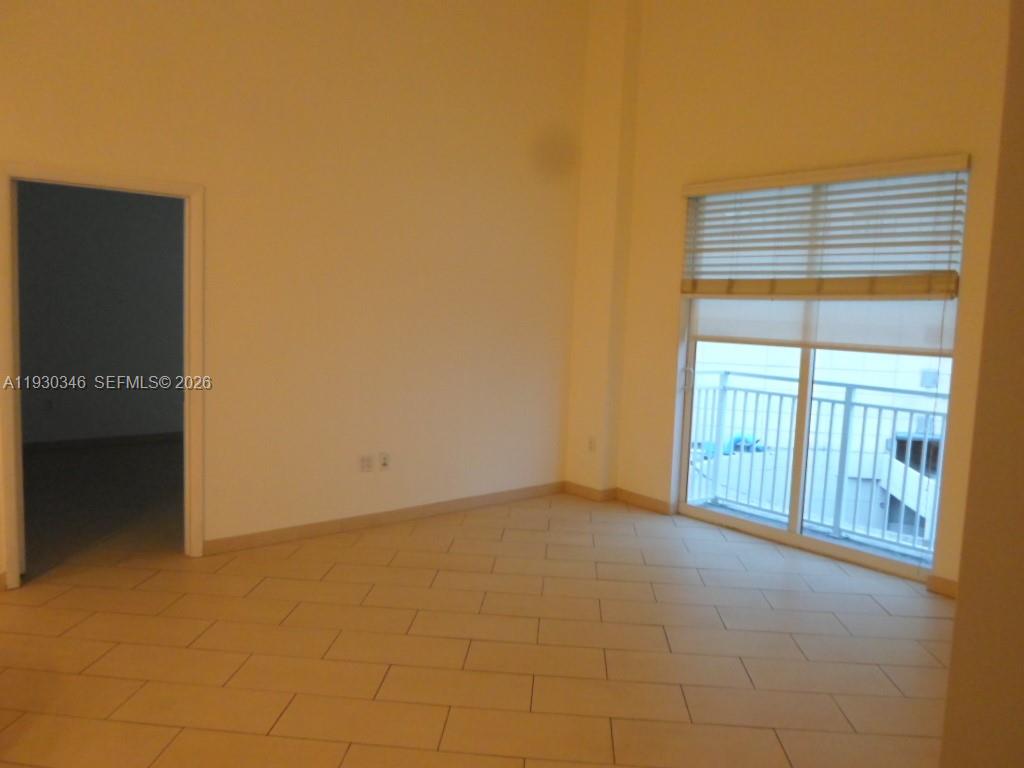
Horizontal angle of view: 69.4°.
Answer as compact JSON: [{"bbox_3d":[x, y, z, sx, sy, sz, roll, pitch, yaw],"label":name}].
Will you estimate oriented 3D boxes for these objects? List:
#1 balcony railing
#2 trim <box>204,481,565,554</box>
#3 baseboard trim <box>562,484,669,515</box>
[{"bbox_3d":[2.094,0.534,5.166,0.370,1.085,1.830,-3,8,-39],"label":"balcony railing"},{"bbox_3d":[-0.704,0.921,5.296,2.885,0.097,0.018,-3,8,-39],"label":"trim"},{"bbox_3d":[0.822,0.908,5.919,0.194,0.097,0.949,-4,8,-43],"label":"baseboard trim"}]

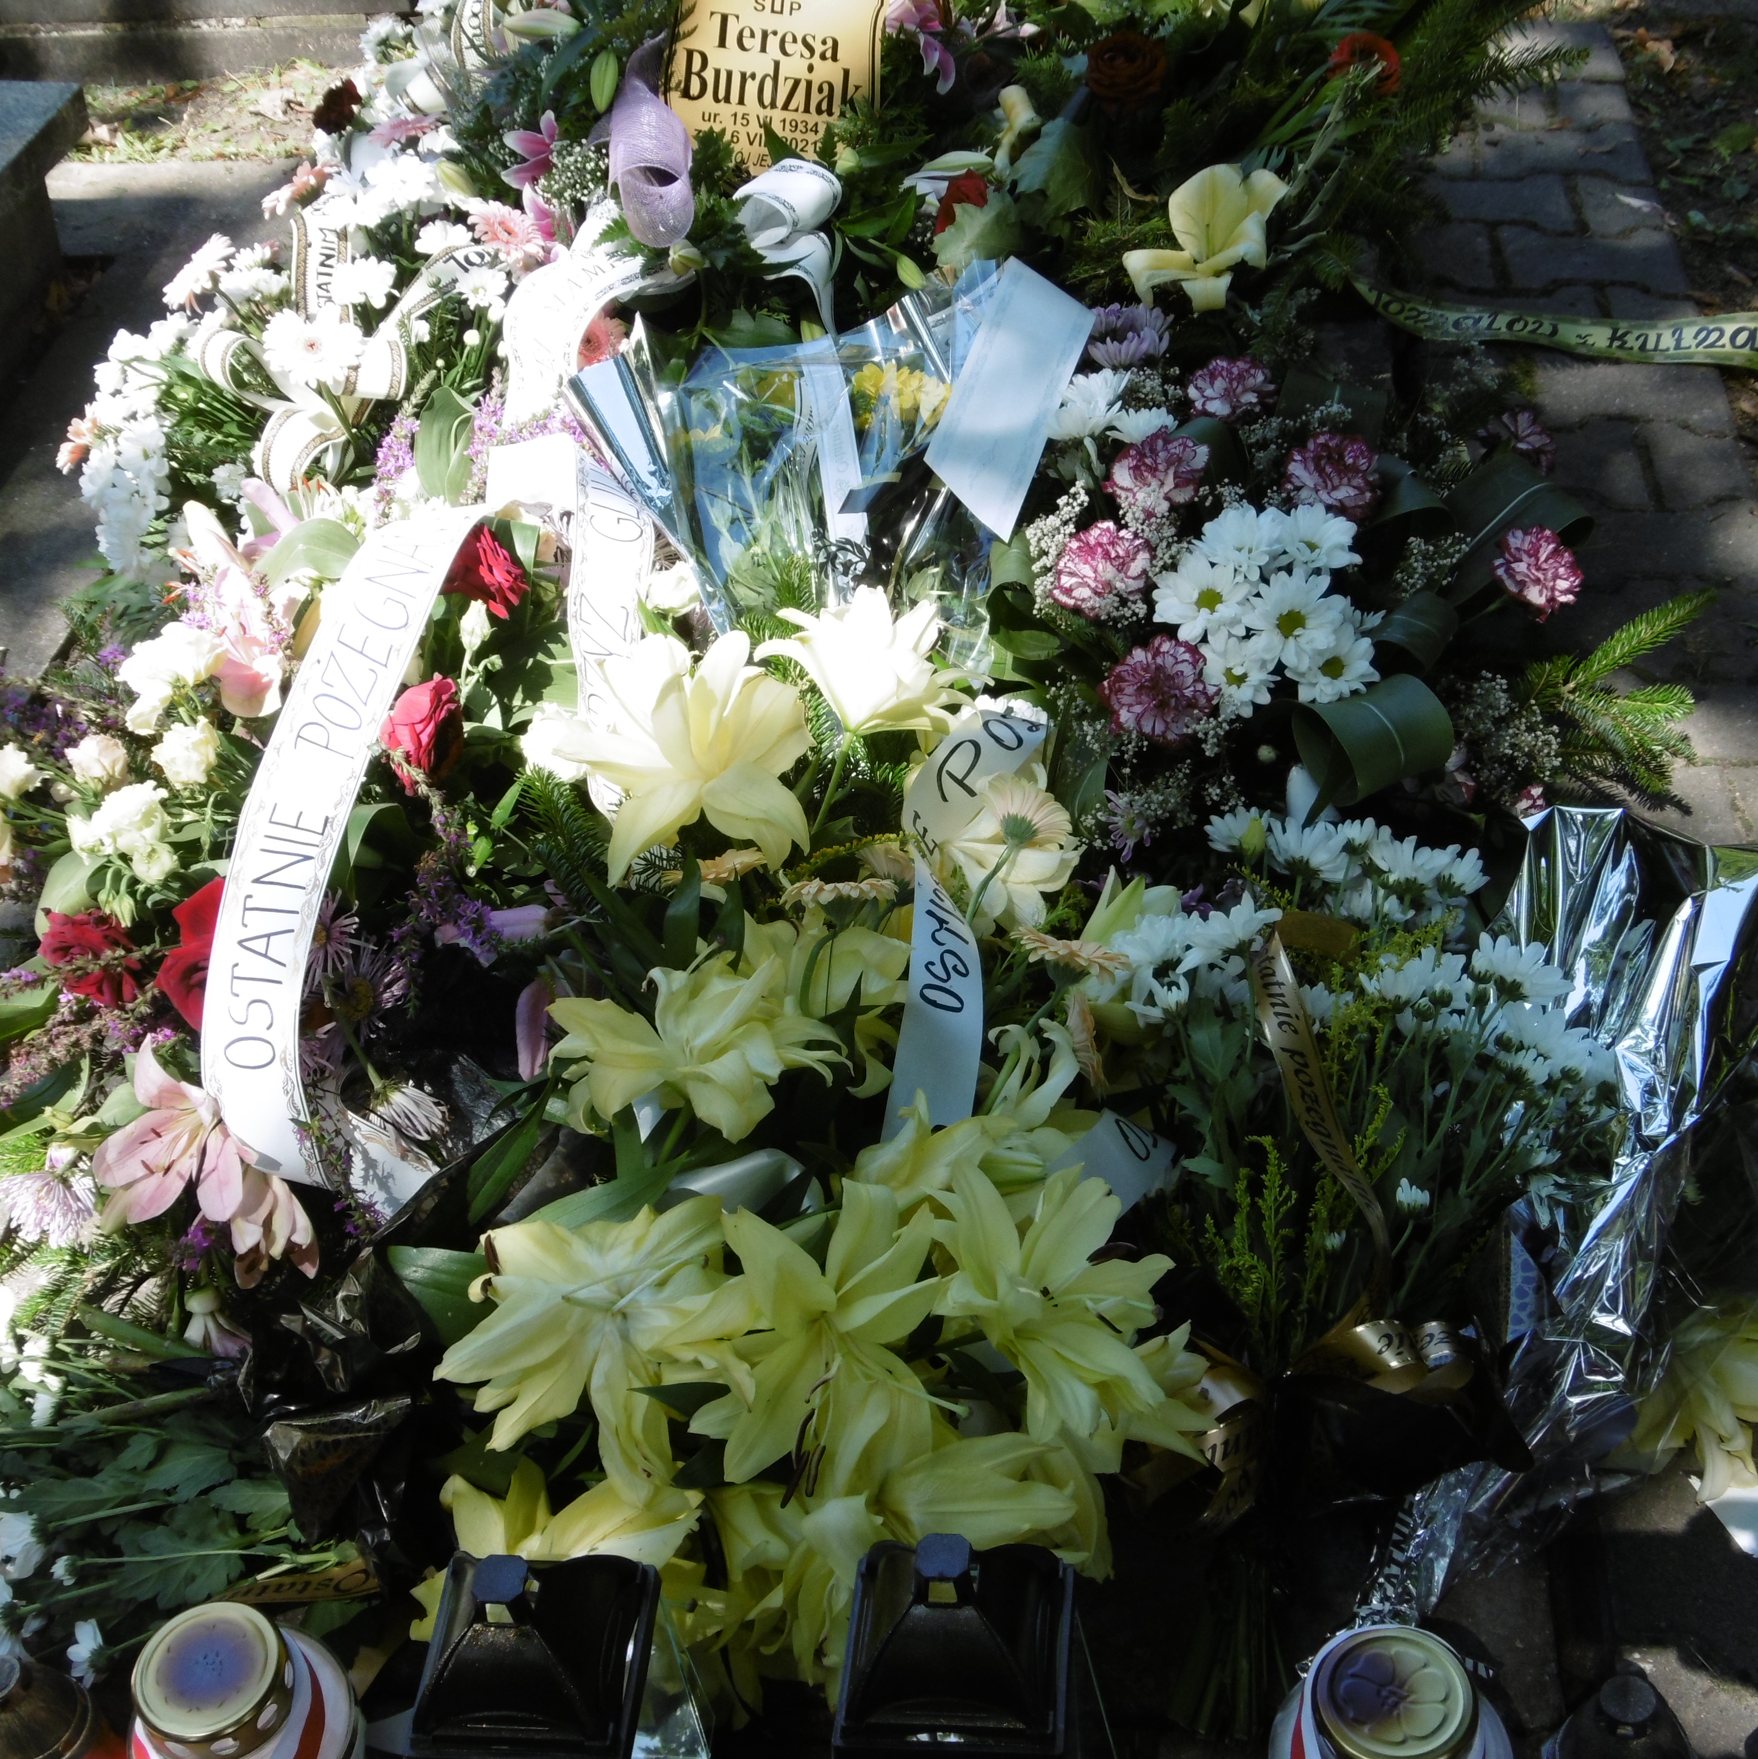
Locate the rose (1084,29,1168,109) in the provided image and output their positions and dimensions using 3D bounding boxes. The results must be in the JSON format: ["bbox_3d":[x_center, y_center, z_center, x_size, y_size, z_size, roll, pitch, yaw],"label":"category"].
[{"bbox_3d":[0.227,-0.747,2.371,0.077,0.060,0.077,3,80,5],"label":"rose"}]

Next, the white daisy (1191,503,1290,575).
[{"bbox_3d":[0.261,-0.243,1.850,0.068,0.030,0.062,0,52,6],"label":"white daisy"}]

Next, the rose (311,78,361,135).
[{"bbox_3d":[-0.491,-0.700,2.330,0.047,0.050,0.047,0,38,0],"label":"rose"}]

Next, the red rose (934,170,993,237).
[{"bbox_3d":[0.071,-0.565,2.160,0.055,0.055,0.055,0,38,0],"label":"red rose"}]

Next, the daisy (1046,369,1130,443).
[{"bbox_3d":[0.156,-0.355,1.931,0.064,0.035,0.064,13,83,16],"label":"daisy"}]

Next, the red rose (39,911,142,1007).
[{"bbox_3d":[-0.563,0.056,1.837,0.073,0.058,0.073,-1,79,6],"label":"red rose"}]

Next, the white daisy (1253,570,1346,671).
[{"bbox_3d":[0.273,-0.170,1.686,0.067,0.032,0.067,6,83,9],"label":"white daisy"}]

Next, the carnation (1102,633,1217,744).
[{"bbox_3d":[0.178,-0.122,1.639,0.073,0.073,0.055,4,-5,6],"label":"carnation"}]

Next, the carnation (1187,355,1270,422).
[{"bbox_3d":[0.277,-0.387,2.030,0.067,0.052,0.065,0,38,0],"label":"carnation"}]

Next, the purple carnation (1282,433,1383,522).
[{"bbox_3d":[0.325,-0.291,1.852,0.066,0.052,0.066,0,80,3],"label":"purple carnation"}]

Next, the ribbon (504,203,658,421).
[{"bbox_3d":[-0.236,-0.442,2.000,0.120,0.090,0.230,11,50,9],"label":"ribbon"}]

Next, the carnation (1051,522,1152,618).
[{"bbox_3d":[0.151,-0.210,1.744,0.068,0.068,0.054,-6,-7,12],"label":"carnation"}]

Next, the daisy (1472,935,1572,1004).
[{"bbox_3d":[0.392,0.055,1.570,0.062,0.058,0.032,5,39,15],"label":"daisy"}]

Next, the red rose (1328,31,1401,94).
[{"bbox_3d":[0.489,-0.826,2.600,0.072,0.055,0.072,0,80,2],"label":"red rose"}]

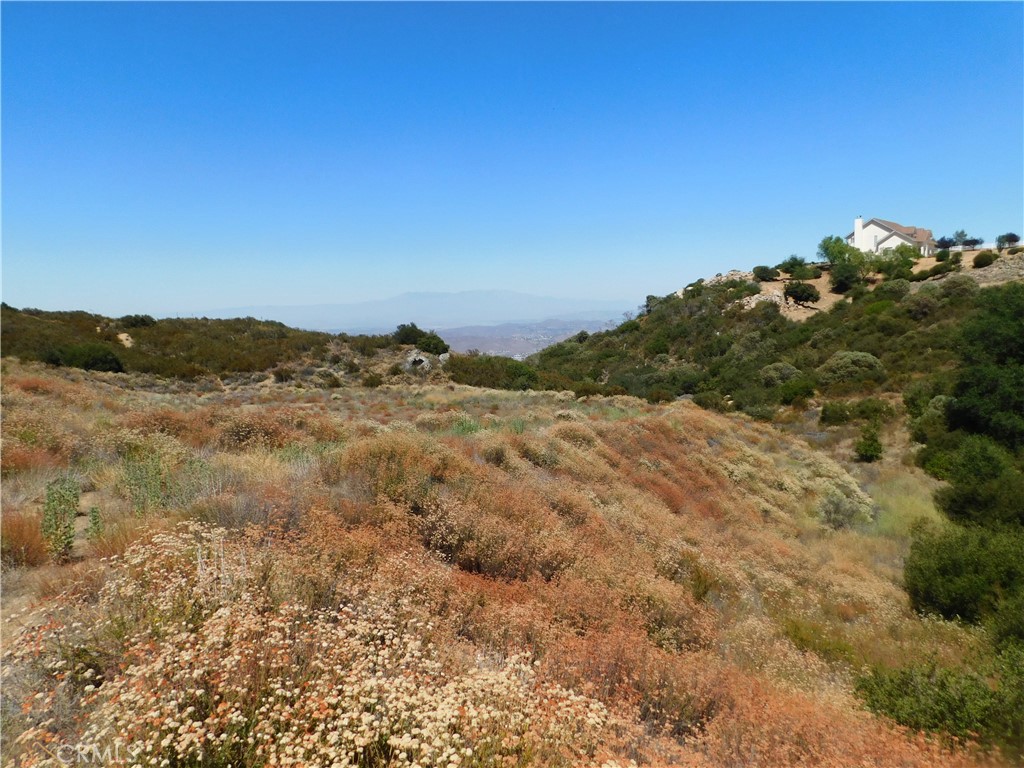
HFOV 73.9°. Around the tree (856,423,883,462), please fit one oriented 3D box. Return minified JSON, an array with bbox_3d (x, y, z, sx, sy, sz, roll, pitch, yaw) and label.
[{"bbox_3d":[19.430,3.223,37.096,1.550,2.100,1.500,3,7,27],"label":"tree"}]

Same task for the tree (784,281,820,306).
[{"bbox_3d":[45.972,-14.270,107.736,5.800,4.200,5.000,3,7,23],"label":"tree"}]

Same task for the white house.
[{"bbox_3d":[72.737,-28.039,130.488,13.000,7.300,12.000,-5,8,-41],"label":"white house"}]

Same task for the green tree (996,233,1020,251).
[{"bbox_3d":[91.823,-26.328,125.855,4.600,3.400,3.800,4,7,36],"label":"green tree"}]

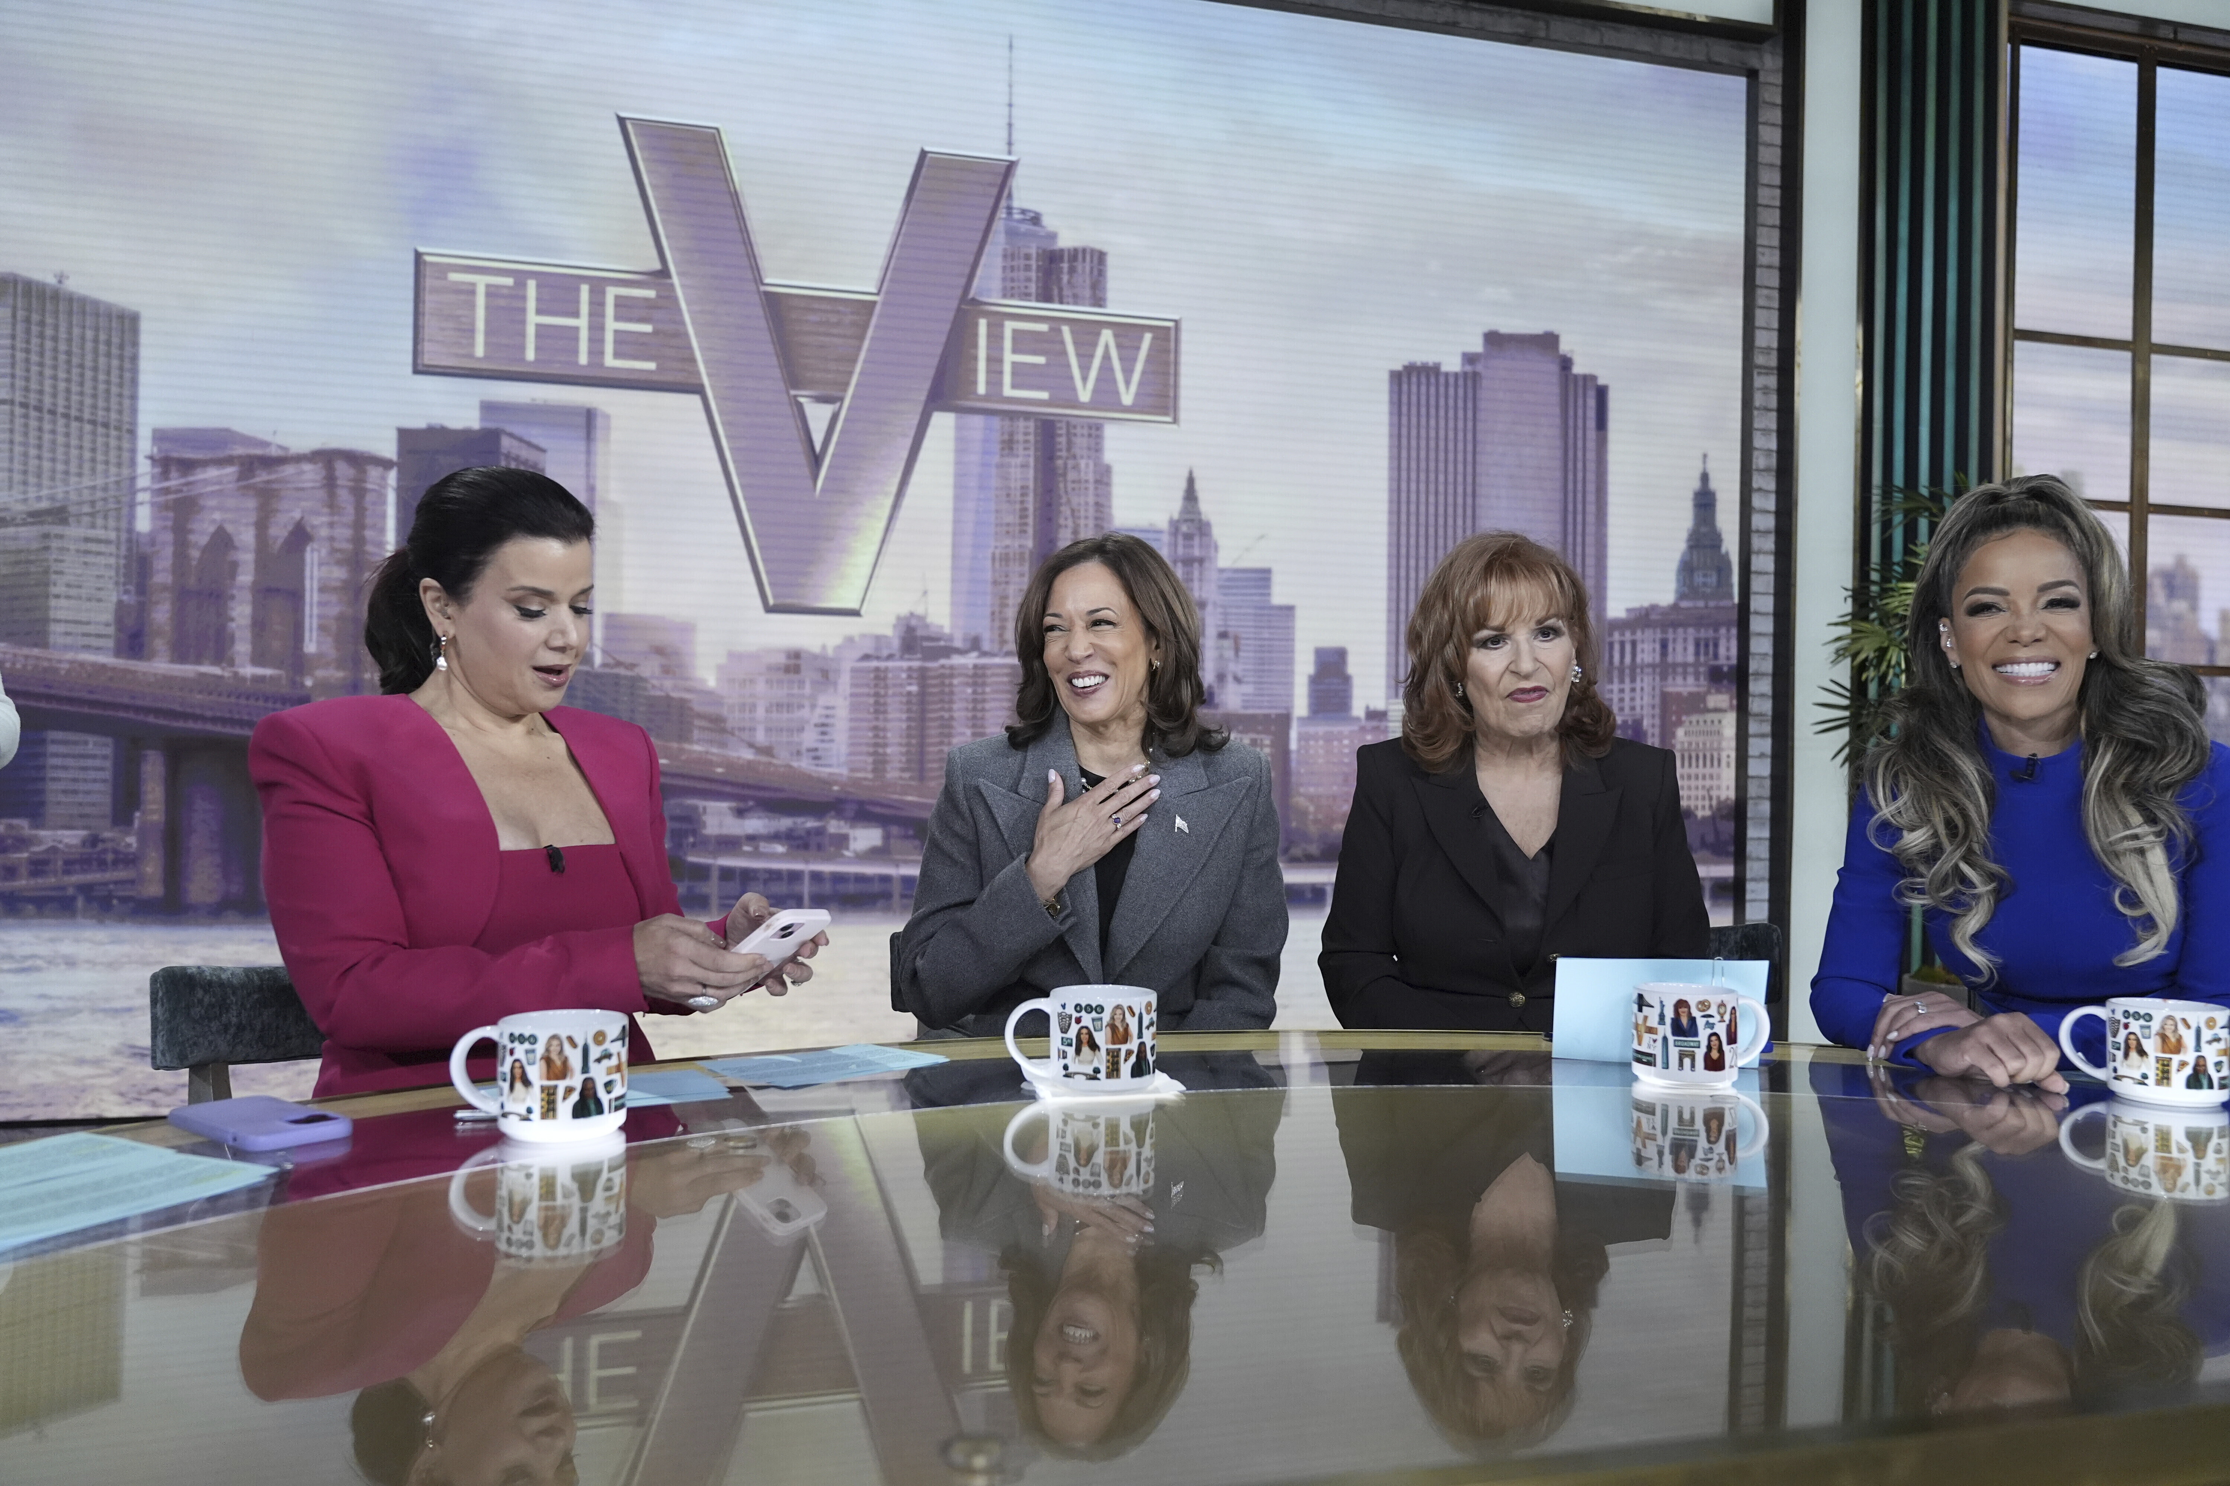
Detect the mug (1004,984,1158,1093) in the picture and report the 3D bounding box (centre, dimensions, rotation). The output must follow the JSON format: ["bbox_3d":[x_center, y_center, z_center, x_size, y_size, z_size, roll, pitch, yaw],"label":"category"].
[{"bbox_3d":[-0.028,0.244,1.341,0.127,0.079,0.089,1,-2,0],"label":"mug"}]

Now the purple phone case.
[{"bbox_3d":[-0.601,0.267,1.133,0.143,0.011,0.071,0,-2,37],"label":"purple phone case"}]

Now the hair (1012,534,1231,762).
[{"bbox_3d":[0.001,-0.106,1.921,0.245,0.267,0.235,0,-2,23],"label":"hair"}]

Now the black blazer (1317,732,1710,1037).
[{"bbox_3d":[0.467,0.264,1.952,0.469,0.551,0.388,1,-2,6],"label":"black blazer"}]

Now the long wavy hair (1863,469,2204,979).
[{"bbox_3d":[0.961,0.002,1.694,0.316,0.510,0.286,0,-2,25],"label":"long wavy hair"}]

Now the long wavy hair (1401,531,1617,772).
[{"bbox_3d":[0.479,-0.097,1.972,0.255,0.296,0.250,1,-2,10],"label":"long wavy hair"}]

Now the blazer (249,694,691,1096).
[{"bbox_3d":[-0.605,0.192,1.581,0.469,0.469,0.428,2,-2,-45],"label":"blazer"}]

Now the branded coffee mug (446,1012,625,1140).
[{"bbox_3d":[-0.414,0.237,1.154,0.127,0.079,0.089,1,-2,0],"label":"branded coffee mug"}]

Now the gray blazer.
[{"bbox_3d":[-0.026,0.244,1.871,0.459,0.561,0.367,1,-2,6],"label":"gray blazer"}]

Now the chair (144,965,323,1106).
[{"bbox_3d":[-0.652,0.642,1.636,0.561,0.836,0.510,-1,-2,43],"label":"chair"}]

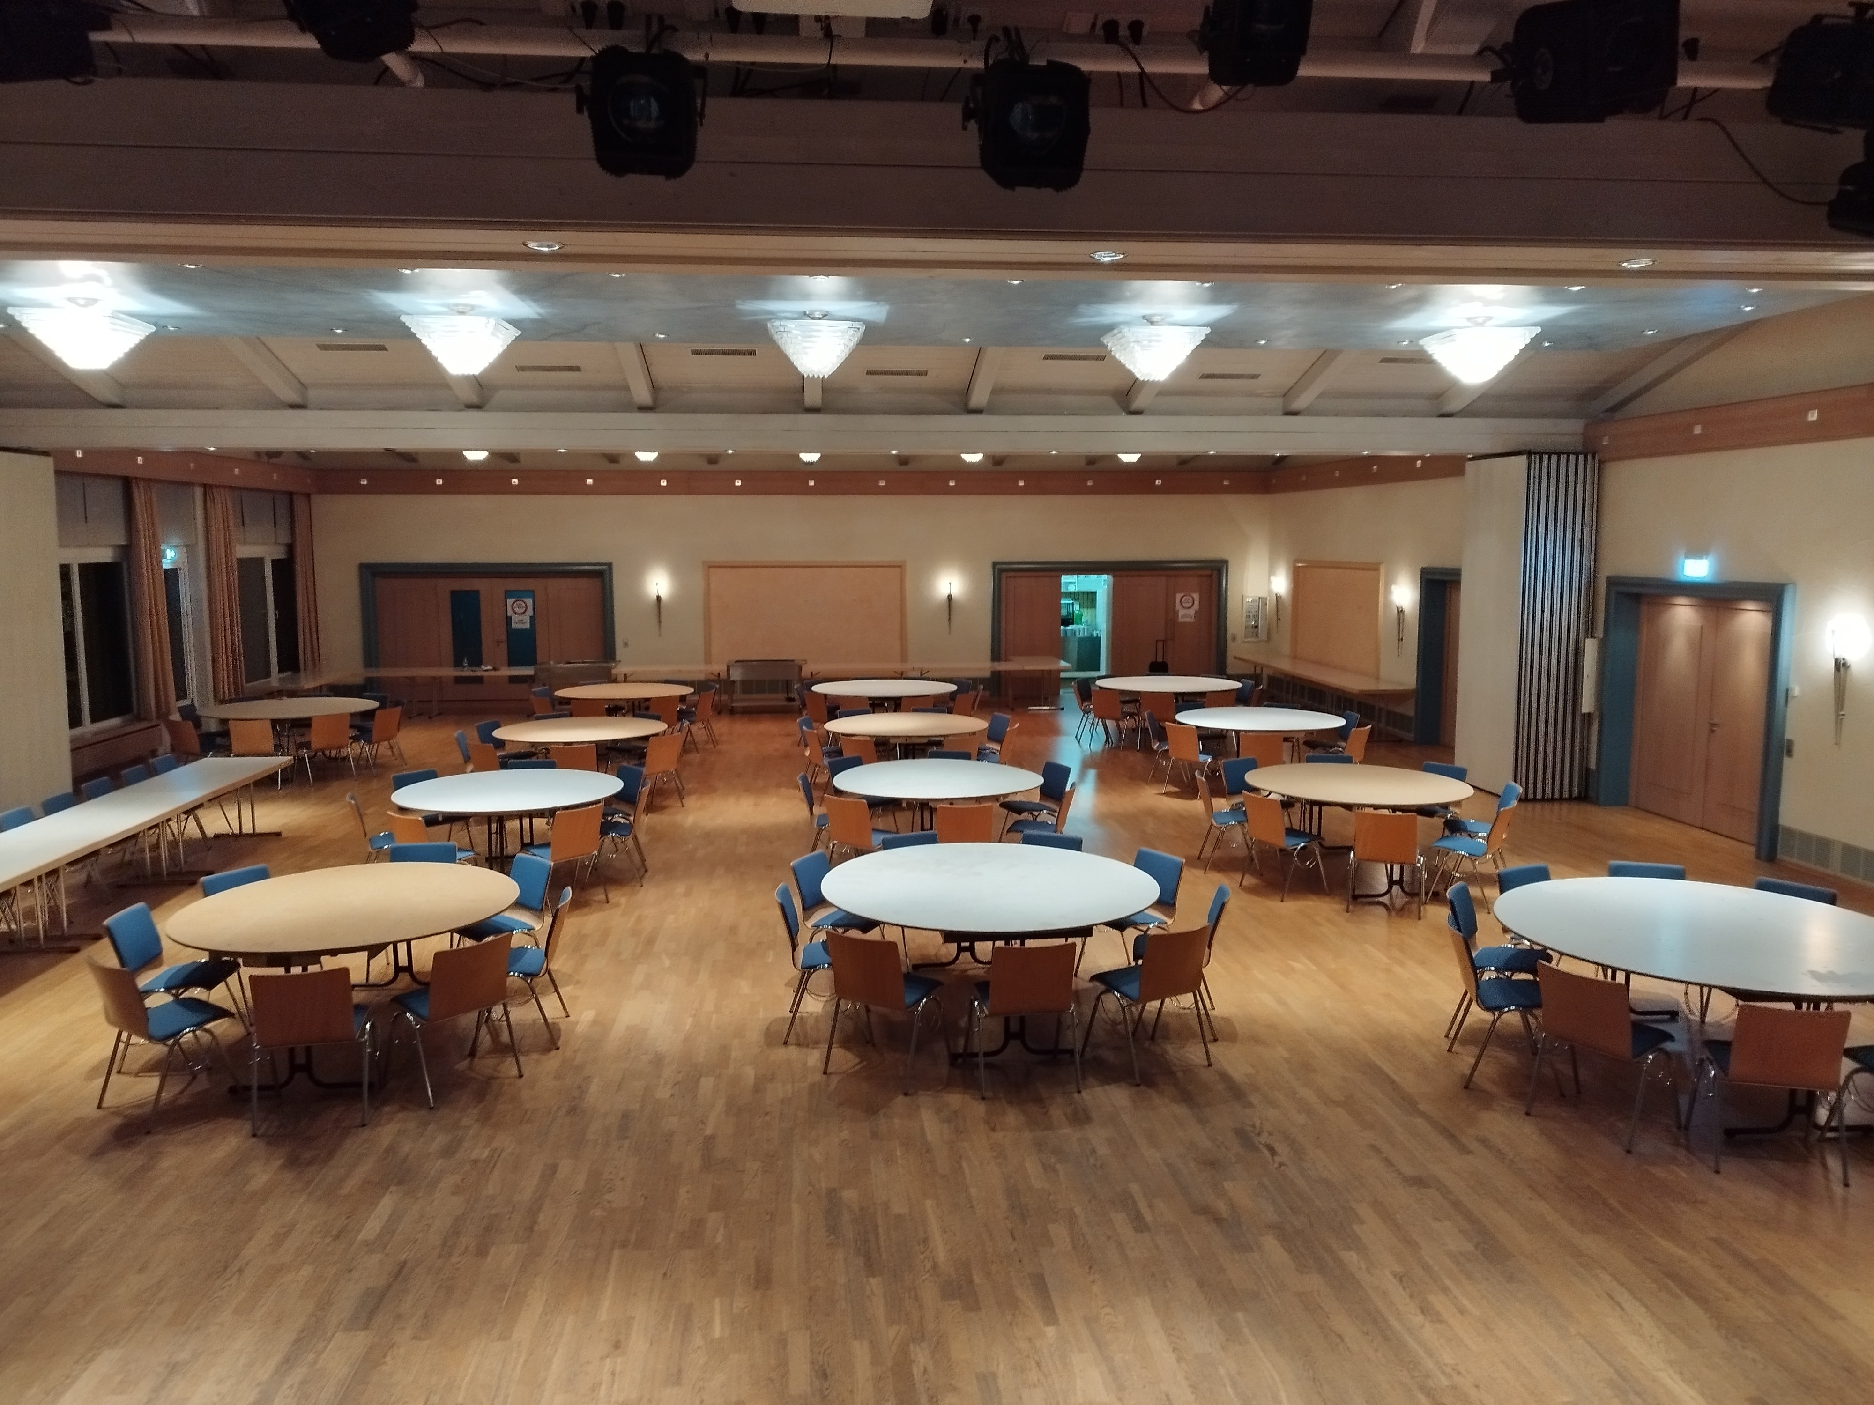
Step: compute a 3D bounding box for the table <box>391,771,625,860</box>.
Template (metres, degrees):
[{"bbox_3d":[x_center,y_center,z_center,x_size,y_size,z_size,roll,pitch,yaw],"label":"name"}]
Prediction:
[{"bbox_3d":[-3.476,1.079,10.658,1.801,0.750,1.801,-1,7,-5],"label":"table"}]

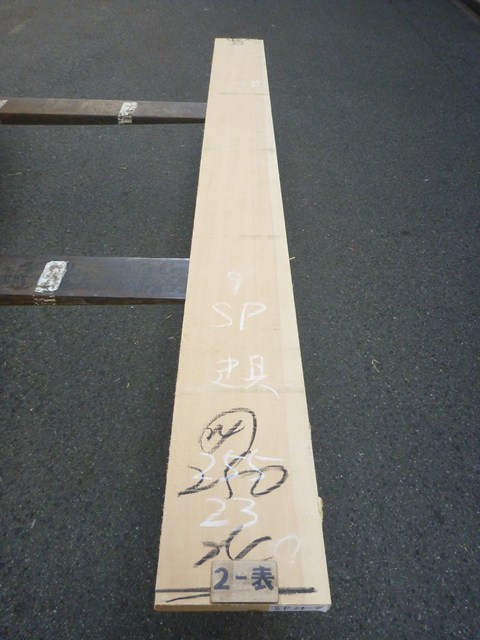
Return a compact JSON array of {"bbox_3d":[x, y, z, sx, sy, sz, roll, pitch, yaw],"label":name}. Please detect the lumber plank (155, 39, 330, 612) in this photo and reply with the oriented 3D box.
[{"bbox_3d":[0.001,-0.479,1.590,0.231,0.025,2.500,1,44,-1],"label":"lumber plank"}]

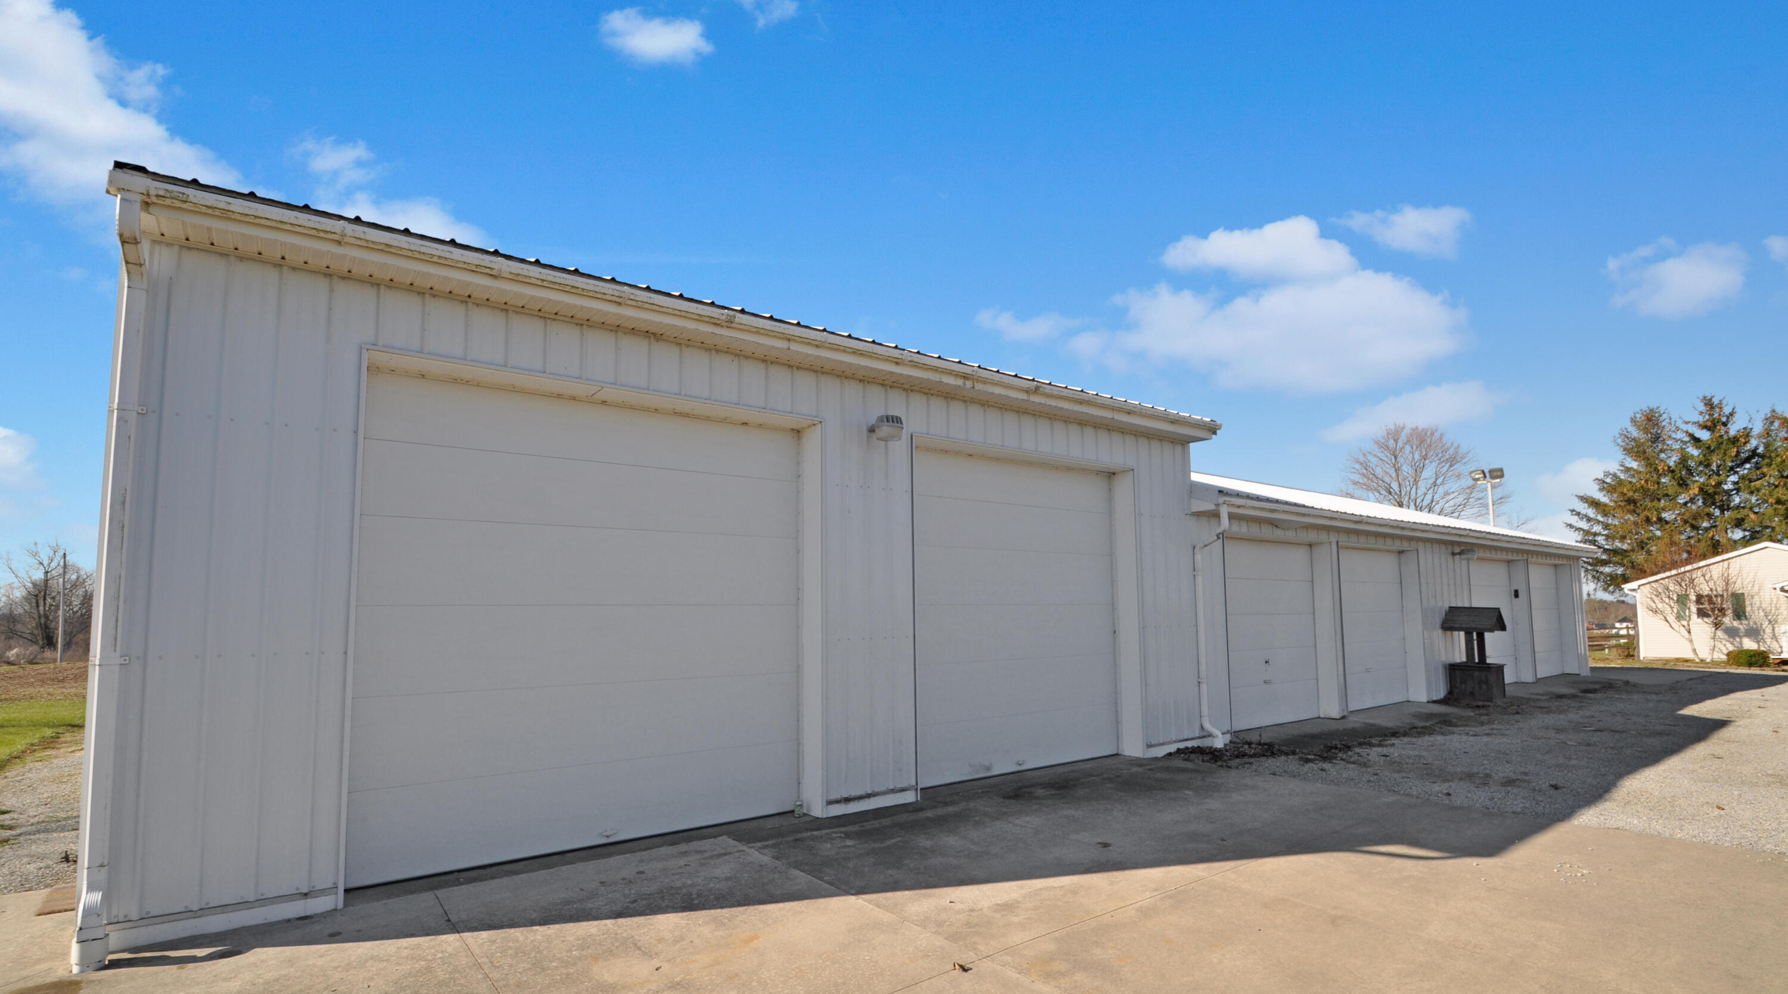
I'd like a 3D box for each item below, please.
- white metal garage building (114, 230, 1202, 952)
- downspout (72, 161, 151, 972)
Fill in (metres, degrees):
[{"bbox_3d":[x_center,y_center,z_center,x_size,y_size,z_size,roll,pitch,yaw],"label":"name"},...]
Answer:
[{"bbox_3d":[-2.485,1.079,9.772,9.250,3.750,8.000,4,-7,-36],"label":"white metal garage building"},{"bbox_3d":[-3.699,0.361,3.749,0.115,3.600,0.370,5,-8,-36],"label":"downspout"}]

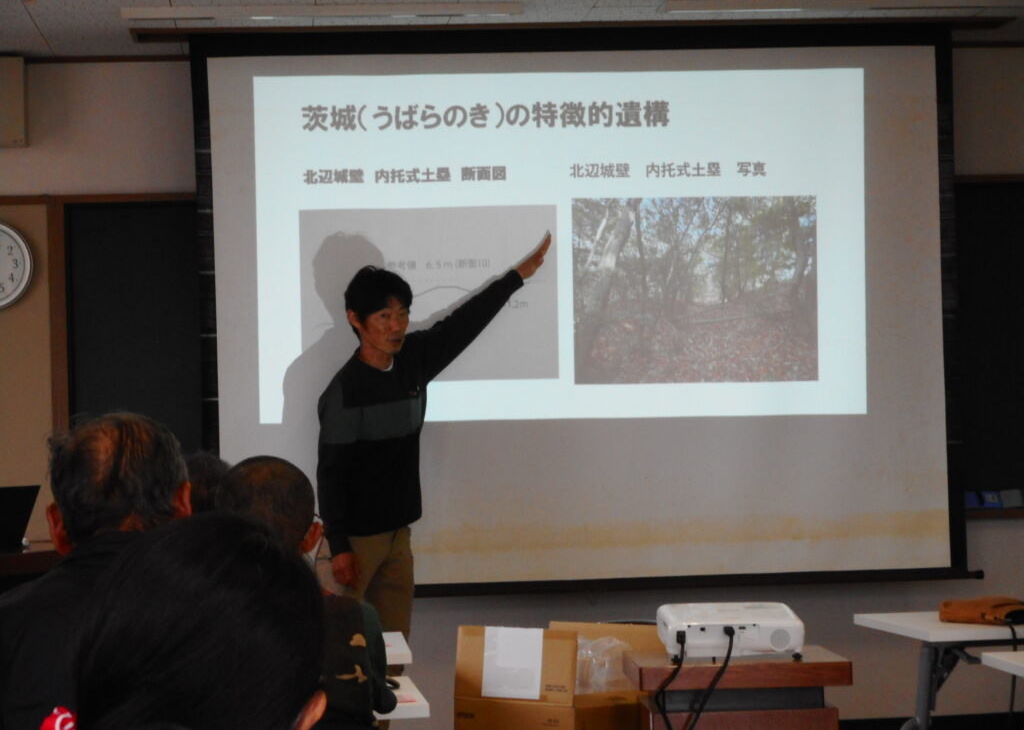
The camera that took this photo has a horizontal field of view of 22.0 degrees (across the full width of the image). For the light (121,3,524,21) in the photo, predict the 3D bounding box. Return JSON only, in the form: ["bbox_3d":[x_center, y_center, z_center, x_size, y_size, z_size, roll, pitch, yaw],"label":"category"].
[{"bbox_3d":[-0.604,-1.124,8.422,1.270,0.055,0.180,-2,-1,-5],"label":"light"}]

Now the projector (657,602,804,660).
[{"bbox_3d":[0.484,0.592,5.860,0.302,0.087,0.240,-1,5,-4],"label":"projector"}]

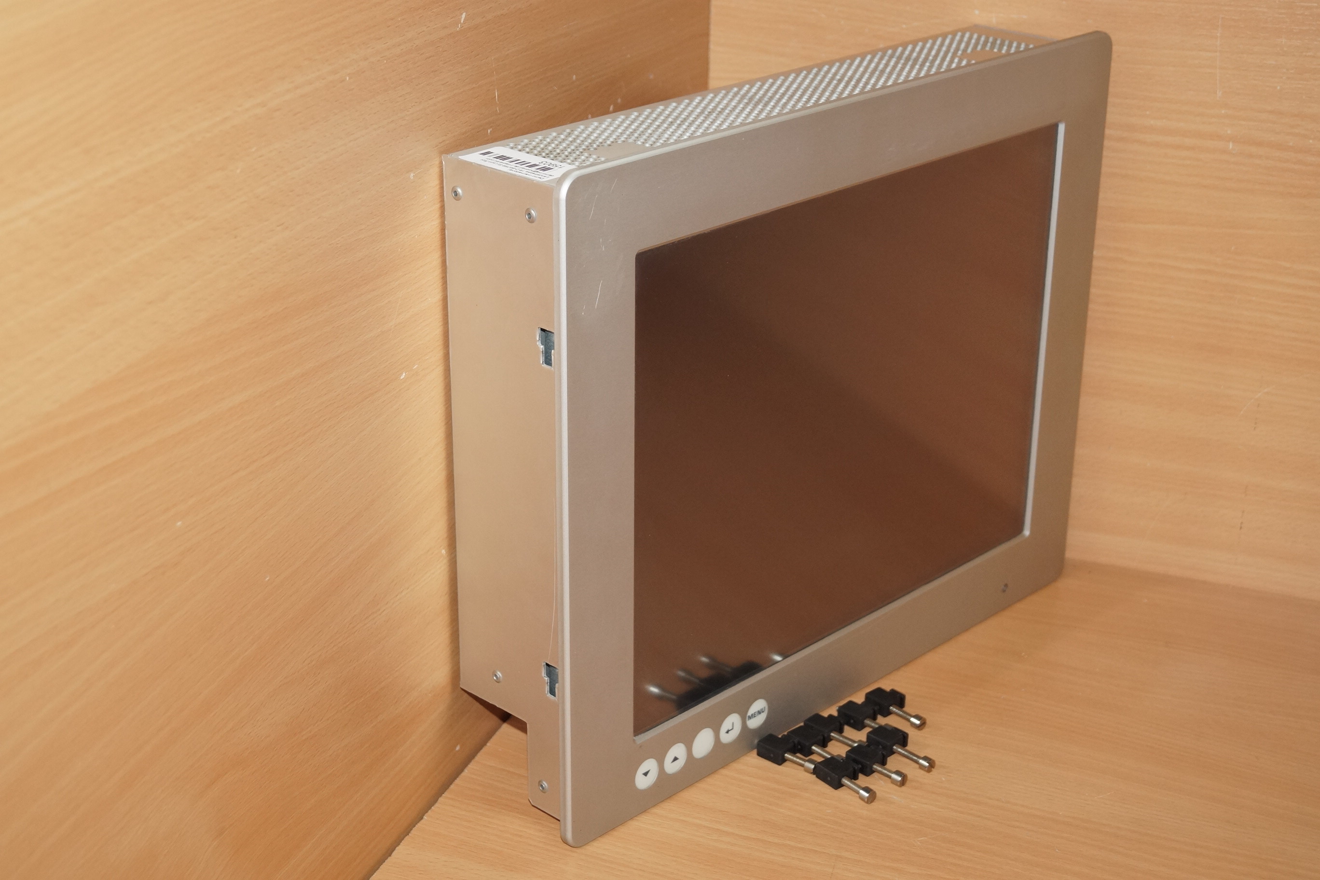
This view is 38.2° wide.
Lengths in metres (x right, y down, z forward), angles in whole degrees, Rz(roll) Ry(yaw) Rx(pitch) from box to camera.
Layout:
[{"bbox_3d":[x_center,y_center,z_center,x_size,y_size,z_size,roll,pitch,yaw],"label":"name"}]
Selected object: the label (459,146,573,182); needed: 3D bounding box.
[{"bbox_3d":[-0.057,-0.115,0.789,0.024,0.001,0.052,-22,32,-40],"label":"label"}]

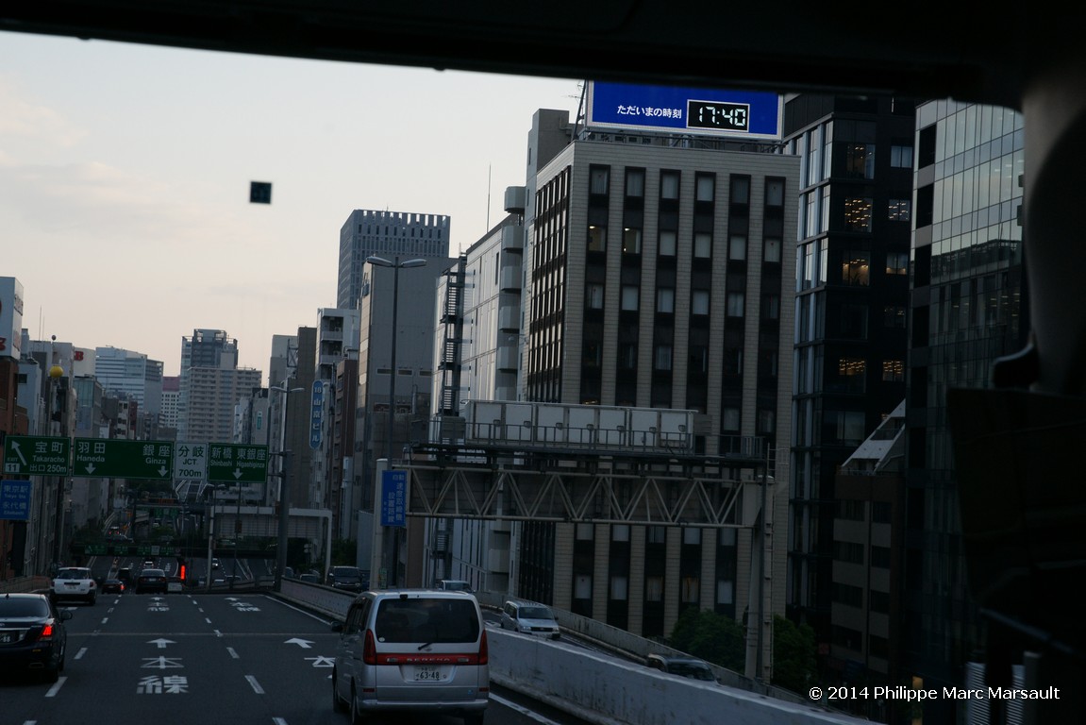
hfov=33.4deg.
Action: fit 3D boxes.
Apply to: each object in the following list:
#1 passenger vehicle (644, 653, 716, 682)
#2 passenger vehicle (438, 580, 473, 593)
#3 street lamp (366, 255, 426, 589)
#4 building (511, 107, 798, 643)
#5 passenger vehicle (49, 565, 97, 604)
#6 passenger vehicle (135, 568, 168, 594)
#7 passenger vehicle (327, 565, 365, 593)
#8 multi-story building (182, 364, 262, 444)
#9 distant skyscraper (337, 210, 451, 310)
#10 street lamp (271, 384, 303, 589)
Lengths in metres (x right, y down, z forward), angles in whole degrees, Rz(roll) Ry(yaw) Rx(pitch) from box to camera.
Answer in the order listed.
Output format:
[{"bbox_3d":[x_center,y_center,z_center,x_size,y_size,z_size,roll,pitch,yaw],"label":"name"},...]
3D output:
[{"bbox_3d":[4.057,9.438,53.583,1.680,1.500,4.300,3,-5,-8],"label":"passenger vehicle"},{"bbox_3d":[-4.697,12.603,98.500,1.690,1.580,4.200,3,-5,-10],"label":"passenger vehicle"},{"bbox_3d":[-4.120,2.073,48.500,1.650,9.800,0.300,3,-3,-10],"label":"street lamp"},{"bbox_3d":[6.742,1.707,116.512,14.085,36.000,16.837,3,-4,-10],"label":"building"},{"bbox_3d":[-18.976,9.061,73.518,1.695,1.500,4.400,2,-6,-12],"label":"passenger vehicle"},{"bbox_3d":[-22.656,12.696,105.000,1.750,1.430,4.650,2,-7,-12],"label":"passenger vehicle"},{"bbox_3d":[-12.388,13.755,114.000,1.760,1.880,4.750,3,-6,-11],"label":"passenger vehicle"},{"bbox_3d":[-174.304,31.153,988.000,40.000,57.000,18.000,3,-3,-10],"label":"multi-story building"},{"bbox_3d":[-58.641,0.394,680.273,35.147,106.000,52.000,3,-4,-12],"label":"distant skyscraper"},{"bbox_3d":[-14.025,6.768,98.000,1.850,11.237,0.460,3,-4,-12],"label":"street lamp"}]

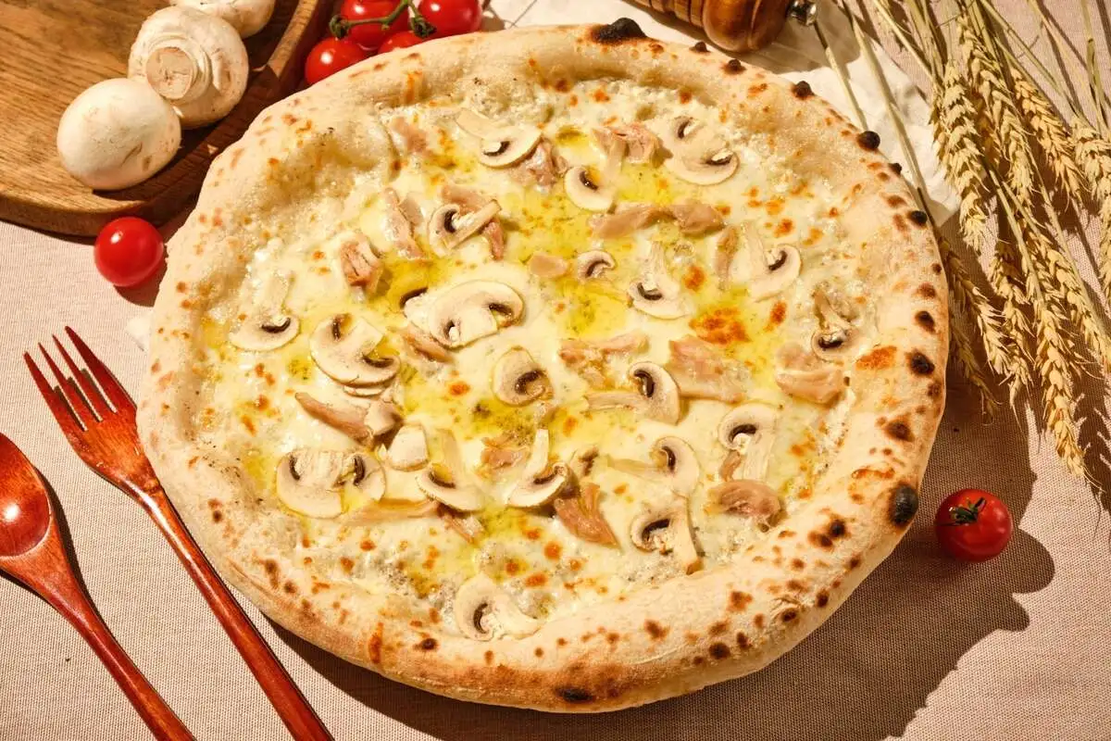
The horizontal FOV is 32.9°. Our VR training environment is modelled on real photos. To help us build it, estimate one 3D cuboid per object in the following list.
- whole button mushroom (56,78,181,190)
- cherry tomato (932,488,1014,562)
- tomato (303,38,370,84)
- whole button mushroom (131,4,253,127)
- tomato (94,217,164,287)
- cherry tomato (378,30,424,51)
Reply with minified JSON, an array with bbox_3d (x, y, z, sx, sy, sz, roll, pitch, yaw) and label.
[{"bbox_3d":[-0.182,-0.099,0.783,0.051,0.043,0.051,0,62,2],"label":"whole button mushroom"},{"bbox_3d":[0.158,0.059,0.712,0.029,0.026,0.029,0,62,2],"label":"cherry tomato"},{"bbox_3d":[-0.095,-0.132,0.824,0.028,0.027,0.028,0,62,2],"label":"tomato"},{"bbox_3d":[-0.155,-0.128,0.795,0.051,0.042,0.051,0,105,17],"label":"whole button mushroom"},{"bbox_3d":[-0.177,-0.049,0.782,0.029,0.028,0.029,0,62,2],"label":"tomato"},{"bbox_3d":[-0.065,-0.135,0.824,0.028,0.027,0.028,0,62,2],"label":"cherry tomato"}]

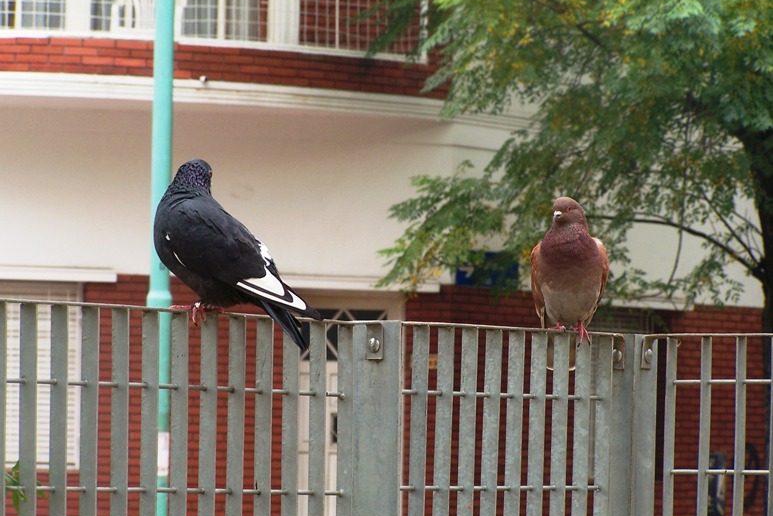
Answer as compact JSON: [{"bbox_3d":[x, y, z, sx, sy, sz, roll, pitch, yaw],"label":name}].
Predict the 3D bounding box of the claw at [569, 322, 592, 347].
[{"bbox_3d":[0.283,0.112,6.160,0.034,0.037,0.036,1,-3,-3],"label":"claw"}]

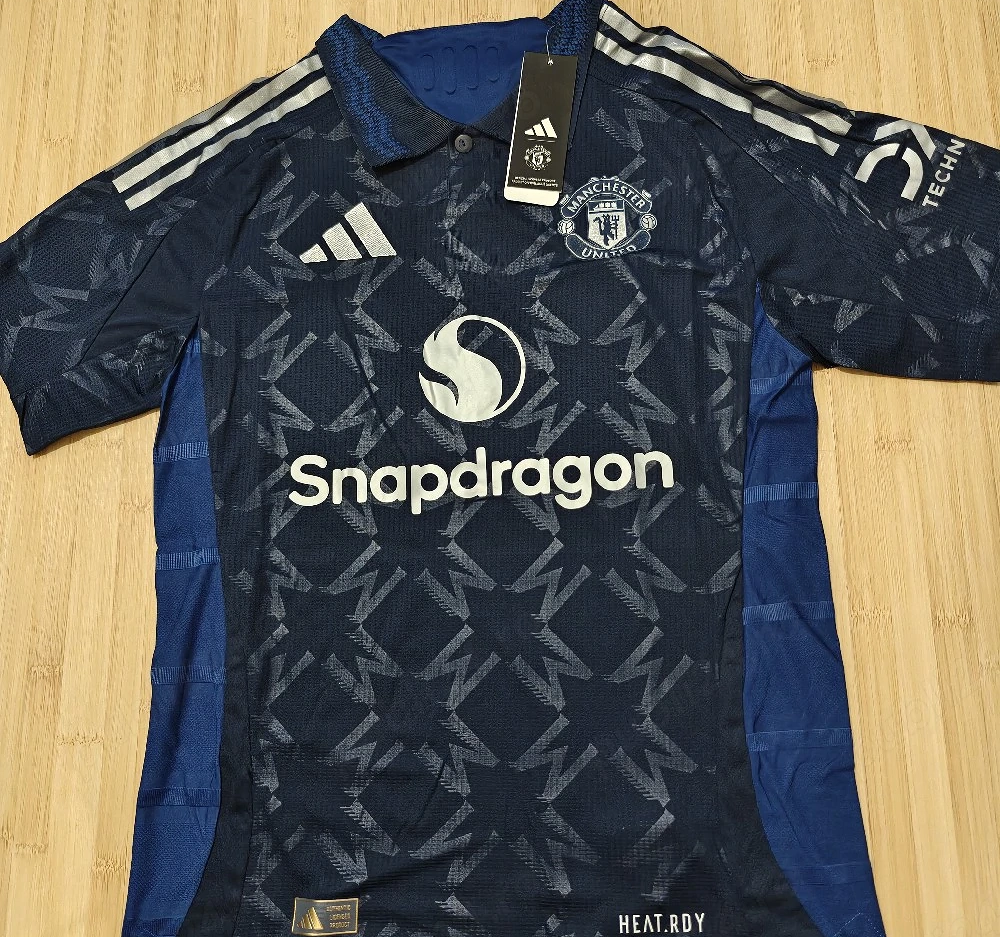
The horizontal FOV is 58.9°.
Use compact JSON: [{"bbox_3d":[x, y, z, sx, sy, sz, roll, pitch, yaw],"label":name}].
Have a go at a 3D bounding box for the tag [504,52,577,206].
[{"bbox_3d":[0.031,-0.252,0.655,0.041,0.003,0.121,7,80,5],"label":"tag"}]

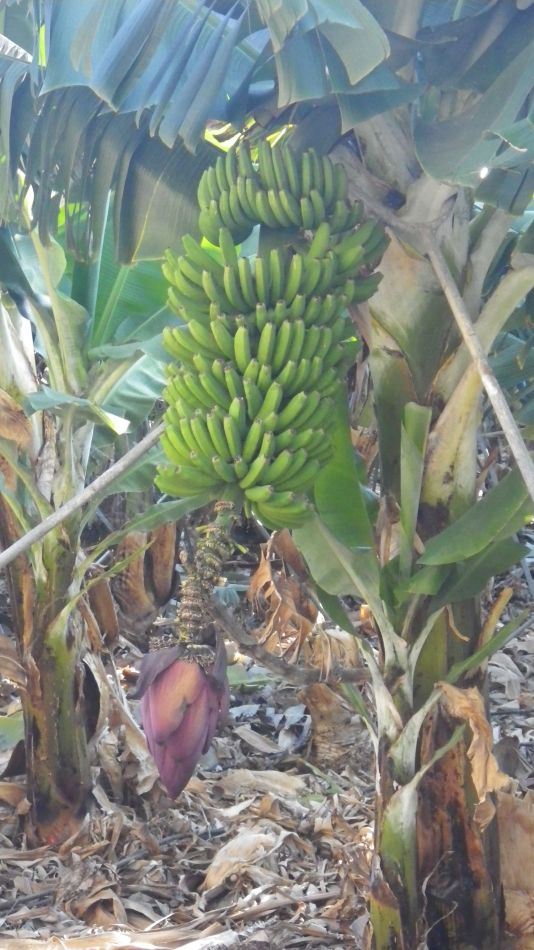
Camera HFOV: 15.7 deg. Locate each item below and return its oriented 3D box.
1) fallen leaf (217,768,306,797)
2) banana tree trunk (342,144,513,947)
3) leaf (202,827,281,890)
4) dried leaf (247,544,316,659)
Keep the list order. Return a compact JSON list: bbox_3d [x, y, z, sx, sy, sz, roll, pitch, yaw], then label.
[{"bbox_3d":[-0.018,1.031,6.500,0.295,0.065,0.150,0,3,0],"label":"fallen leaf"},{"bbox_3d":[0.391,0.176,4.700,0.380,1.950,0.360,0,3,0],"label":"banana tree trunk"},{"bbox_3d":[-0.072,1.088,5.500,0.215,0.110,0.270,0,3,0],"label":"leaf"},{"bbox_3d":[0.038,0.333,5.100,0.185,0.295,0.160,0,3,0],"label":"dried leaf"}]

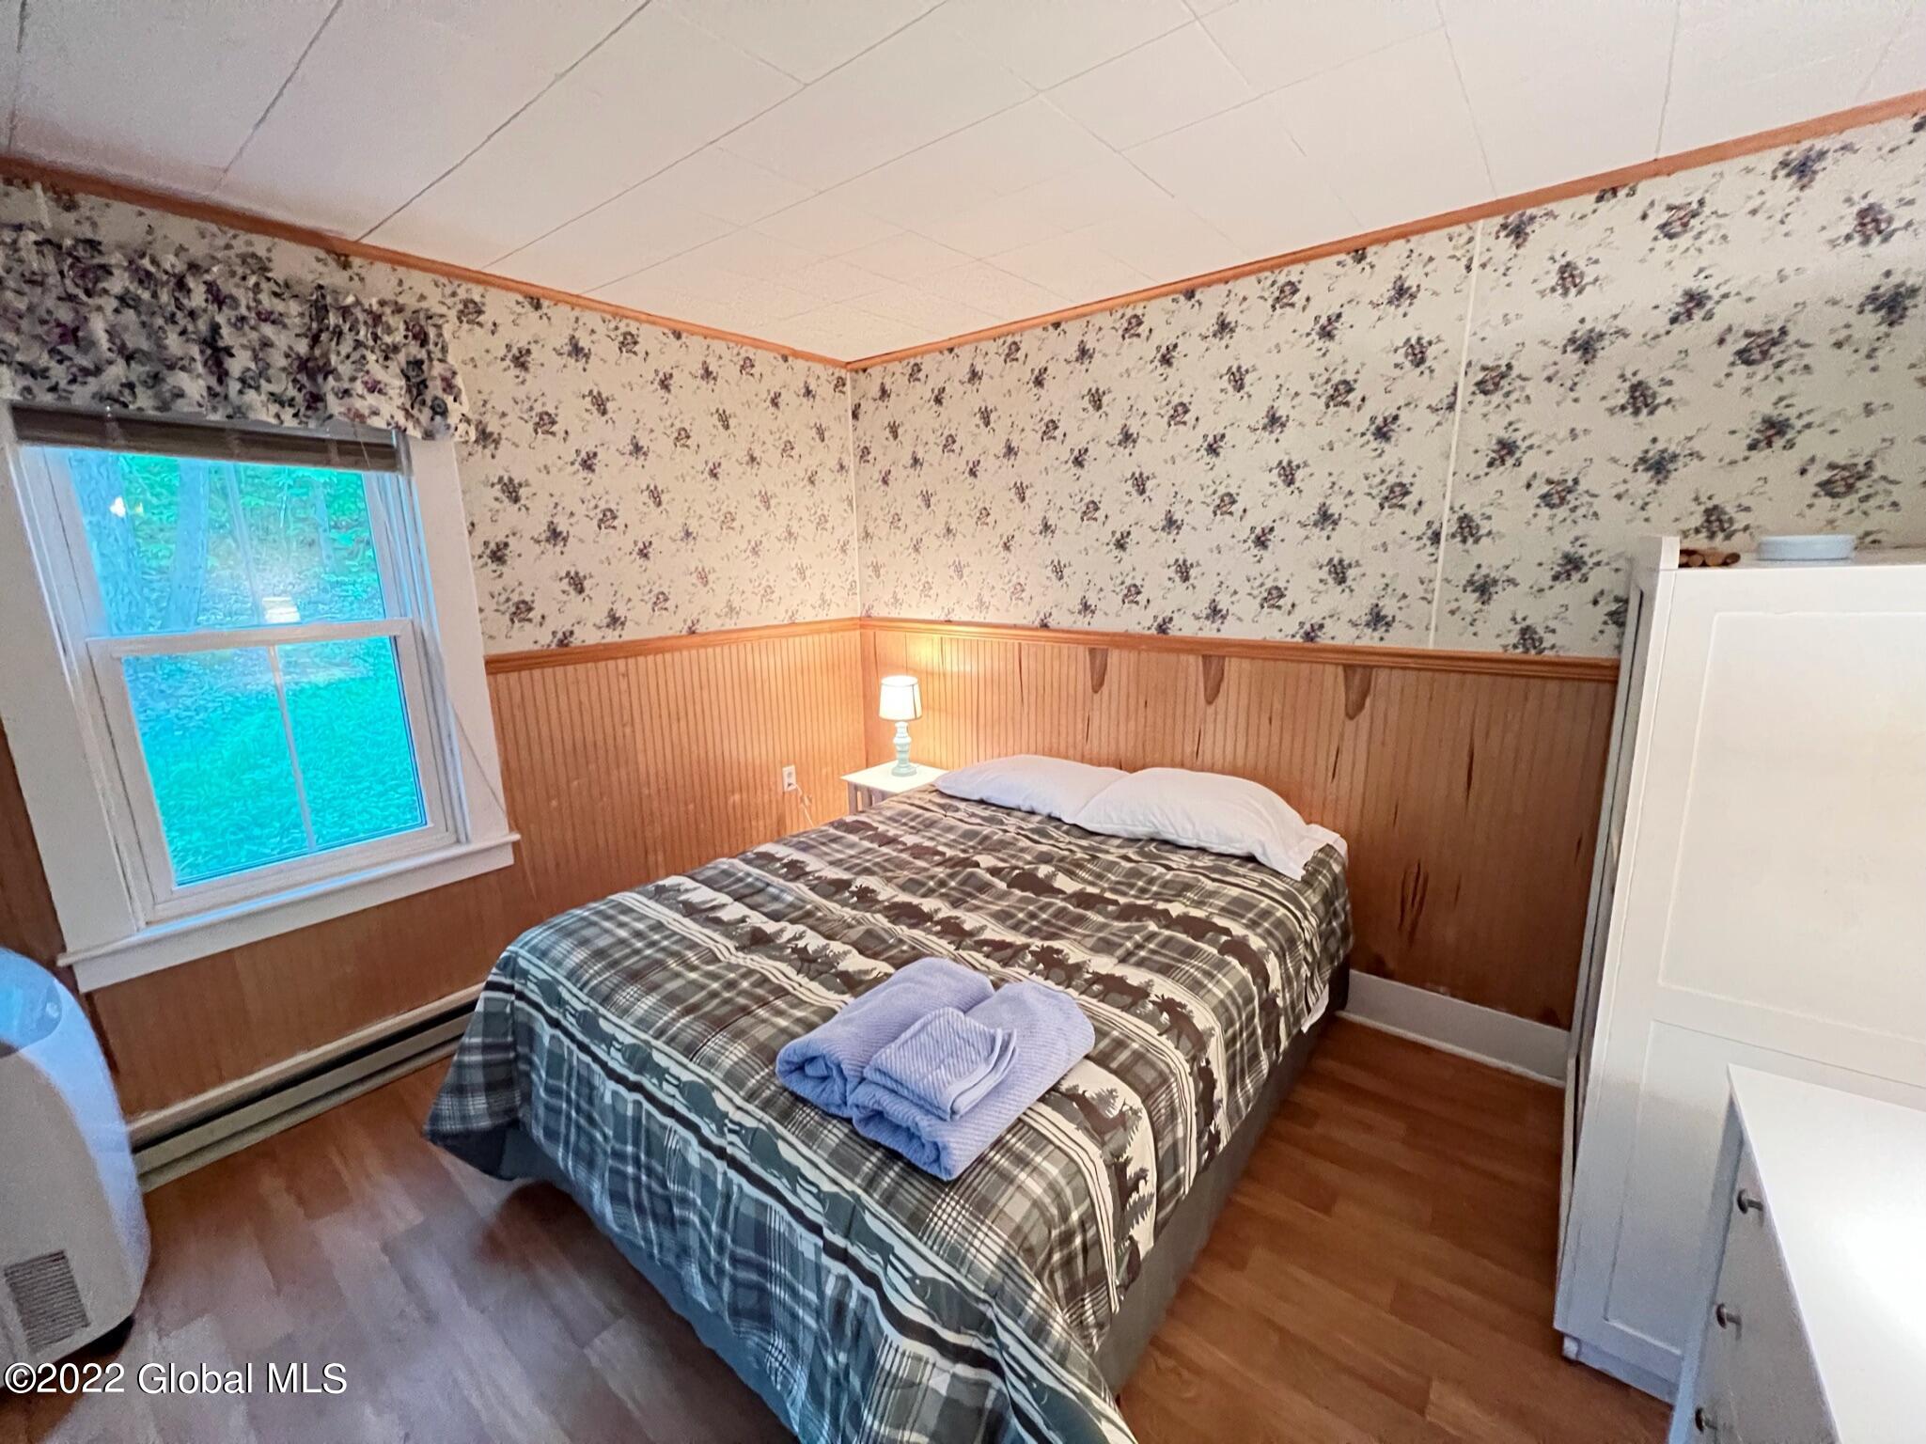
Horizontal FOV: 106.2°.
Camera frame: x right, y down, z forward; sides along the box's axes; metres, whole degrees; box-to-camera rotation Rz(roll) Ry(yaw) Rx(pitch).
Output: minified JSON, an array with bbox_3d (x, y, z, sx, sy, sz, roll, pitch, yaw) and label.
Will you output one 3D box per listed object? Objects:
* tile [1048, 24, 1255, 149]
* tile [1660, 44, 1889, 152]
[{"bbox_3d":[0.368,-1.220,1.395,0.308,0.018,0.305,9,18,37],"label":"tile"},{"bbox_3d":[1.650,-1.292,1.504,0.308,0.018,0.265,9,18,37],"label":"tile"}]

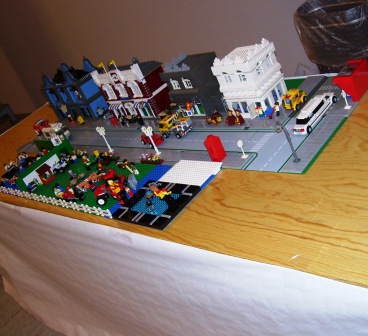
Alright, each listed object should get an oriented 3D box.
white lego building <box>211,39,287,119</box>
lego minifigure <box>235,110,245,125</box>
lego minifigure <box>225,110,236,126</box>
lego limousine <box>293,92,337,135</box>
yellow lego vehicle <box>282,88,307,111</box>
[{"bbox_3d":[0.212,-0.287,1.491,0.155,0.216,0.146,5,41,46],"label":"white lego building"},{"bbox_3d":[0.178,-0.158,1.487,0.018,0.042,0.024,-11,31,28],"label":"lego minifigure"},{"bbox_3d":[0.150,-0.159,1.513,0.018,0.042,0.024,0,38,42],"label":"lego minifigure"},{"bbox_3d":[0.370,-0.160,1.319,0.048,0.042,0.188,5,41,46],"label":"lego limousine"},{"bbox_3d":[0.338,-0.212,1.433,0.050,0.048,0.067,5,41,46],"label":"yellow lego vehicle"}]

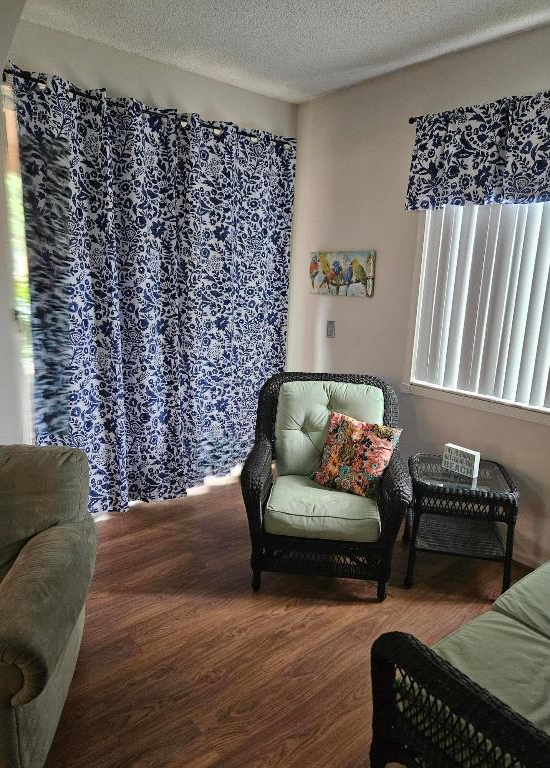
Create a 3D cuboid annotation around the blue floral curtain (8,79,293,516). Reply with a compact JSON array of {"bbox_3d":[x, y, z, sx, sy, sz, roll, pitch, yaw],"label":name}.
[{"bbox_3d":[-0.534,-0.403,2.997,1.682,2.219,0.131,-9,16,-40],"label":"blue floral curtain"}]

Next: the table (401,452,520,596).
[{"bbox_3d":[0.877,0.679,2.510,0.461,0.529,0.450,3,13,7],"label":"table"}]

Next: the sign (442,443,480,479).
[{"bbox_3d":[0.904,0.371,2.480,0.035,0.123,0.166,-9,17,-41],"label":"sign"}]

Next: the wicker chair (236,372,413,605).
[{"bbox_3d":[0.243,0.449,2.559,0.761,0.921,0.740,3,13,4],"label":"wicker chair"}]

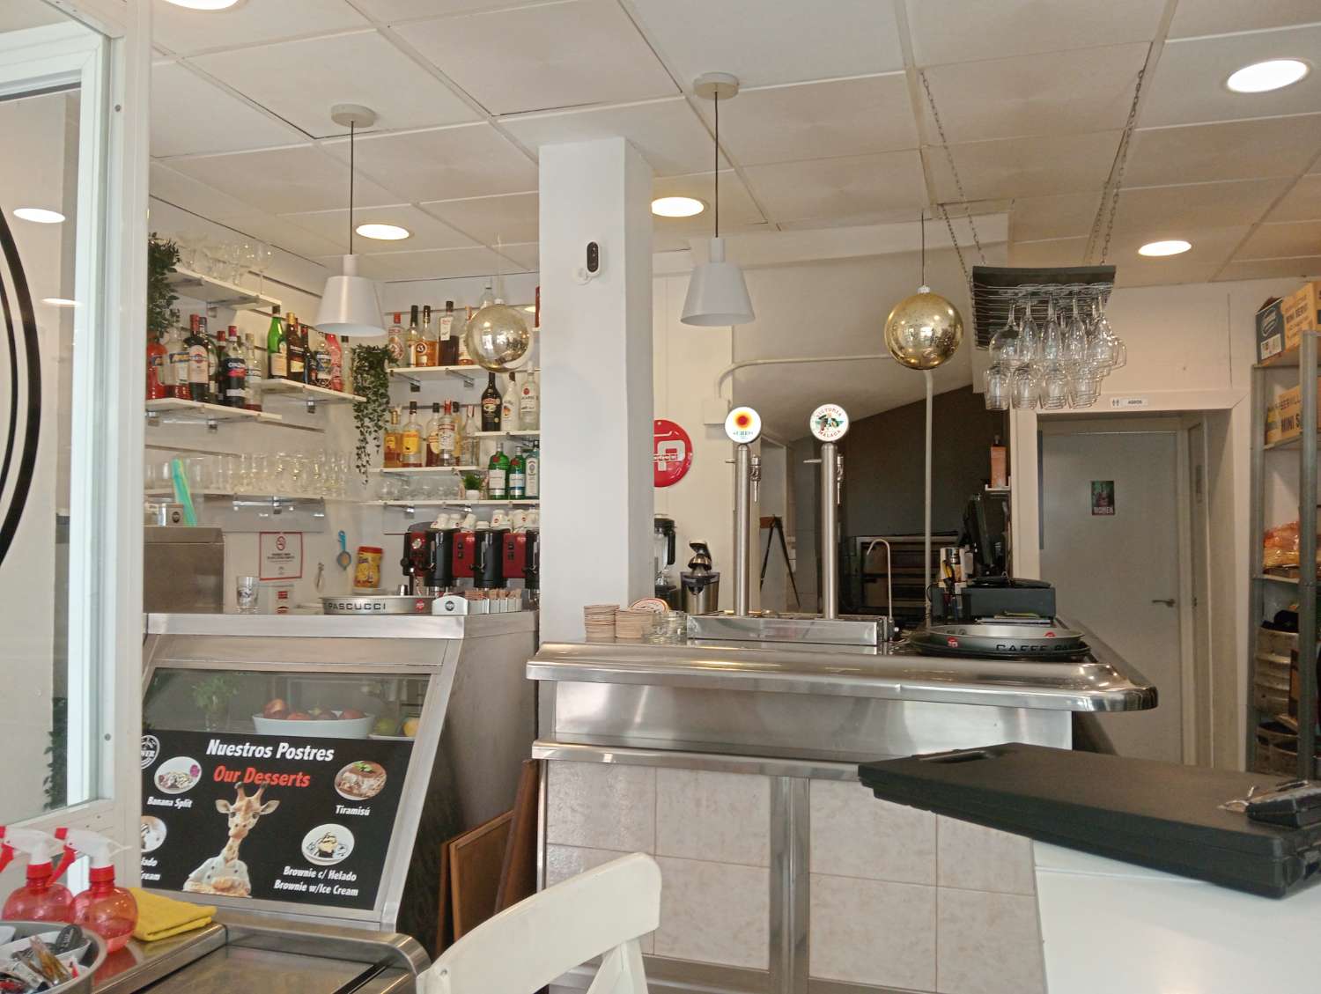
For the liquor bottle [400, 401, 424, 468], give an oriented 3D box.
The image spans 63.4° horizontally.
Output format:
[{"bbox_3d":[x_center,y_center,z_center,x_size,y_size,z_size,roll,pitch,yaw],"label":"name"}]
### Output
[{"bbox_3d":[-1.125,-0.282,4.848,0.092,0.307,0.092,0,-2,0],"label":"liquor bottle"}]

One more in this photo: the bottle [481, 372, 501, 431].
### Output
[{"bbox_3d":[-0.750,-0.437,4.750,0.087,0.296,0.087,0,-2,0],"label":"bottle"}]

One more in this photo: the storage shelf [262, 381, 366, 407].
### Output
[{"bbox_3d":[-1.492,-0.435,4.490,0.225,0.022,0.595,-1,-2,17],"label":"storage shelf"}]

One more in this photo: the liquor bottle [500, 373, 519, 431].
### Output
[{"bbox_3d":[-0.670,-0.420,4.793,0.080,0.280,0.080,0,-2,0],"label":"liquor bottle"}]

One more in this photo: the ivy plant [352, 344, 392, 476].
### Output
[{"bbox_3d":[-1.310,-0.390,4.867,0.180,0.600,0.180,-1,-2,17],"label":"ivy plant"}]

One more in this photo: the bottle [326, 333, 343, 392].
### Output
[{"bbox_3d":[-1.419,-0.589,4.647,0.085,0.275,0.085,2,-3,-33],"label":"bottle"}]

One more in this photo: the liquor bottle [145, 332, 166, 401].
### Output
[{"bbox_3d":[-1.745,-0.466,3.694,0.090,0.280,0.090,-1,-2,17],"label":"liquor bottle"}]

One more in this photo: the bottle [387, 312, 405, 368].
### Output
[{"bbox_3d":[-1.219,-0.713,4.964,0.078,0.270,0.066,0,-2,12],"label":"bottle"}]

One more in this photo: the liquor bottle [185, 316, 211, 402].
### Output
[{"bbox_3d":[-1.638,-0.485,3.772,0.086,0.309,0.086,1,-2,-24],"label":"liquor bottle"}]

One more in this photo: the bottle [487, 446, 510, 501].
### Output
[{"bbox_3d":[-0.723,-0.114,4.775,0.093,0.262,0.093,0,-2,5],"label":"bottle"}]

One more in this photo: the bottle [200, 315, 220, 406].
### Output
[{"bbox_3d":[-1.662,-0.493,3.916,0.090,0.330,0.090,-1,-2,17],"label":"bottle"}]

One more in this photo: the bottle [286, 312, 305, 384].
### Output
[{"bbox_3d":[-1.500,-0.604,4.386,0.084,0.290,0.084,-1,-3,37],"label":"bottle"}]

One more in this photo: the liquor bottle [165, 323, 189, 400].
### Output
[{"bbox_3d":[-1.697,-0.473,3.752,0.087,0.275,0.087,2,-3,-33],"label":"liquor bottle"}]

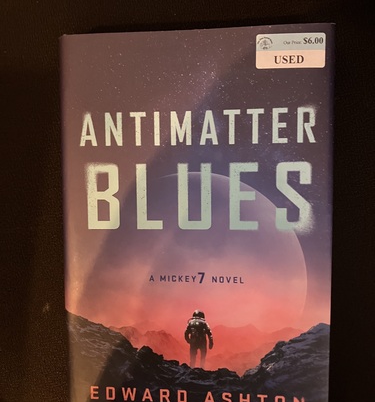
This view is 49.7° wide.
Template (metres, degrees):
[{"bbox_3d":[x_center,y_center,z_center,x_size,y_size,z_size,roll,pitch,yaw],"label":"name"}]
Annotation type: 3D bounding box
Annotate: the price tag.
[{"bbox_3d":[0.052,-0.075,0.204,0.035,0.001,0.018,2,94,7],"label":"price tag"}]

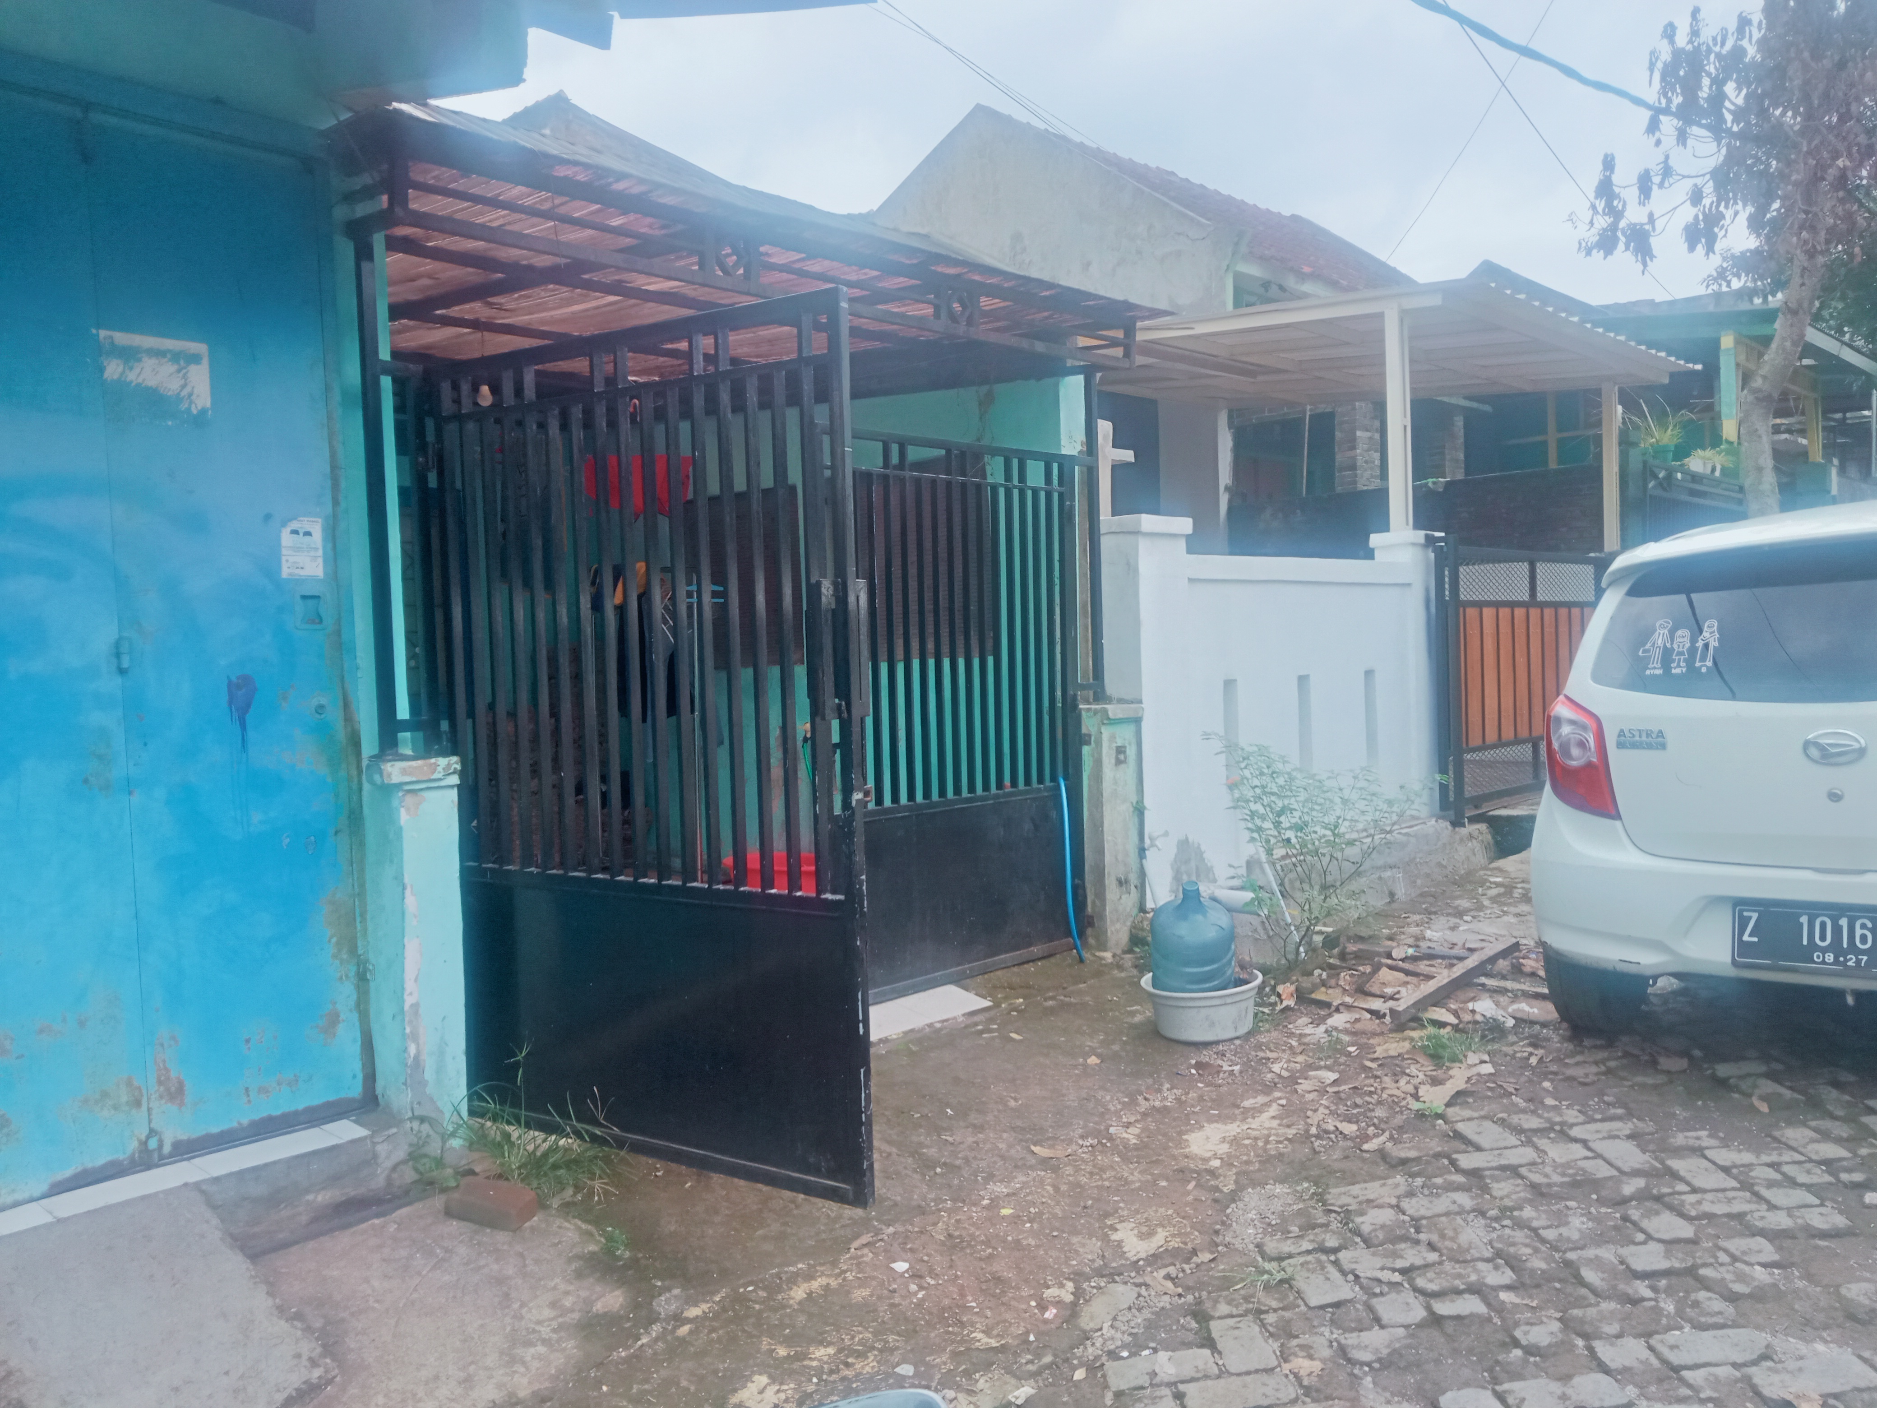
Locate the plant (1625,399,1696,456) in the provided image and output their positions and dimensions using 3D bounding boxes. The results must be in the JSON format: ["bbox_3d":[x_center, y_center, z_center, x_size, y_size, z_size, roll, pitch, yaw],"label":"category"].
[{"bbox_3d":[5.708,-2.162,12.000,0.550,0.480,0.500,-1,3,26],"label":"plant"}]

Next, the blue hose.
[{"bbox_3d":[0.510,0.627,5.800,0.110,0.710,0.100,-2,3,5],"label":"blue hose"}]

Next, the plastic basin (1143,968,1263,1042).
[{"bbox_3d":[0.830,0.955,4.800,0.385,0.155,0.385,-1,3,10],"label":"plastic basin"}]

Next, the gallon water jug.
[{"bbox_3d":[0.810,0.798,4.820,0.266,0.470,0.266,-1,3,9],"label":"gallon water jug"}]

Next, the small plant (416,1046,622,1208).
[{"bbox_3d":[-0.977,0.967,3.530,0.440,0.290,0.330,-3,3,-16],"label":"small plant"}]

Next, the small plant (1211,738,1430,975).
[{"bbox_3d":[1.396,0.549,5.550,0.760,0.820,0.650,-1,3,14],"label":"small plant"}]

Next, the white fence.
[{"bbox_3d":[1.701,-0.054,7.450,0.310,1.620,3.200,0,4,39],"label":"white fence"}]

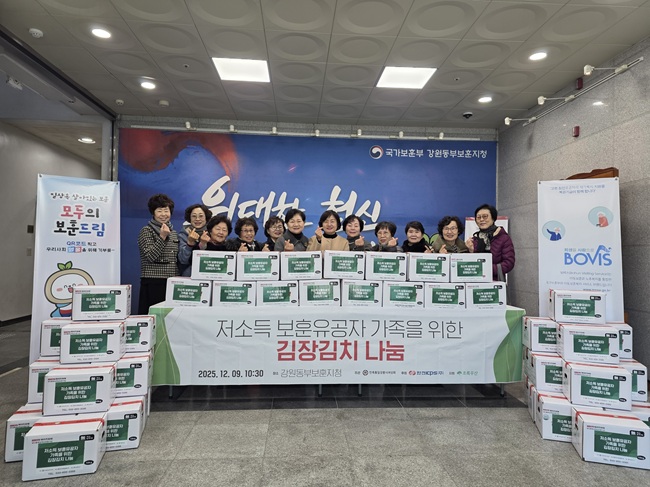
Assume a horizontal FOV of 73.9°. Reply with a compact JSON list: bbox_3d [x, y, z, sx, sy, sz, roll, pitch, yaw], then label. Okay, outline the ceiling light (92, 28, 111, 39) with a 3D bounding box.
[{"bbox_3d":[-2.053,-1.924,3.960,0.170,0.040,0.170,1,-1,-3],"label":"ceiling light"}]

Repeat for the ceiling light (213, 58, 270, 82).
[{"bbox_3d":[-0.894,-1.891,4.725,0.585,0.040,0.585,1,-1,-3],"label":"ceiling light"}]

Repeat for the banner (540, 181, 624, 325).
[{"bbox_3d":[2.070,0.362,3.498,0.600,1.800,0.050,1,-7,17],"label":"banner"}]

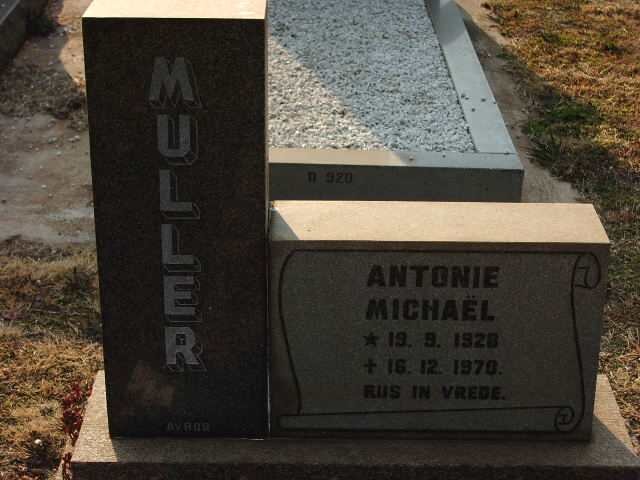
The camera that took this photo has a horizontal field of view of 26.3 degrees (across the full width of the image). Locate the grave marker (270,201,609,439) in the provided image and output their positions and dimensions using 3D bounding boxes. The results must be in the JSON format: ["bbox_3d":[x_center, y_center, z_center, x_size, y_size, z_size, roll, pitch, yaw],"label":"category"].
[{"bbox_3d":[0.204,0.151,2.530,0.595,0.401,0.180,0,24,0],"label":"grave marker"}]

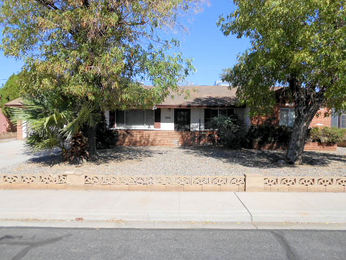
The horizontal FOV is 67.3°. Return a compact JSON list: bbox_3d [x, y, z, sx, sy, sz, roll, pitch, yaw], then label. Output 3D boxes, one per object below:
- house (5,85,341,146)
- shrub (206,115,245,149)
[{"bbox_3d":[-0.900,-1.200,18.000,19.000,3.800,9.800,0,3,0],"label":"house"},{"bbox_3d":[2.680,0.110,13.100,1.850,1.680,1.700,0,3,0],"label":"shrub"}]

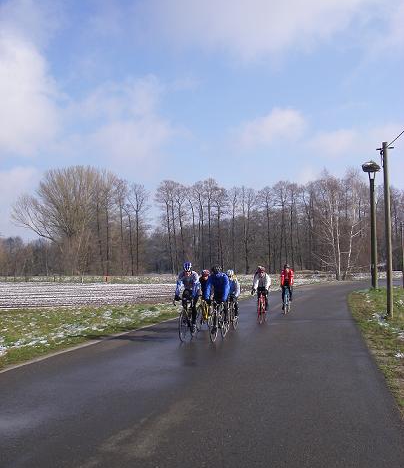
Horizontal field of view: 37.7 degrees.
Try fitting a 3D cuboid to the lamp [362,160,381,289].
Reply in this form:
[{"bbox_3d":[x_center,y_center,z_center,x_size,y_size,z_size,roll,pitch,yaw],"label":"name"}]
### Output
[{"bbox_3d":[9.560,-0.495,33.191,0.950,7.200,0.950,-1,-3,14],"label":"lamp"}]

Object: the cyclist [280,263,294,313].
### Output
[{"bbox_3d":[2.933,1.894,20.335,0.480,1.660,1.680,-1,-3,14],"label":"cyclist"}]

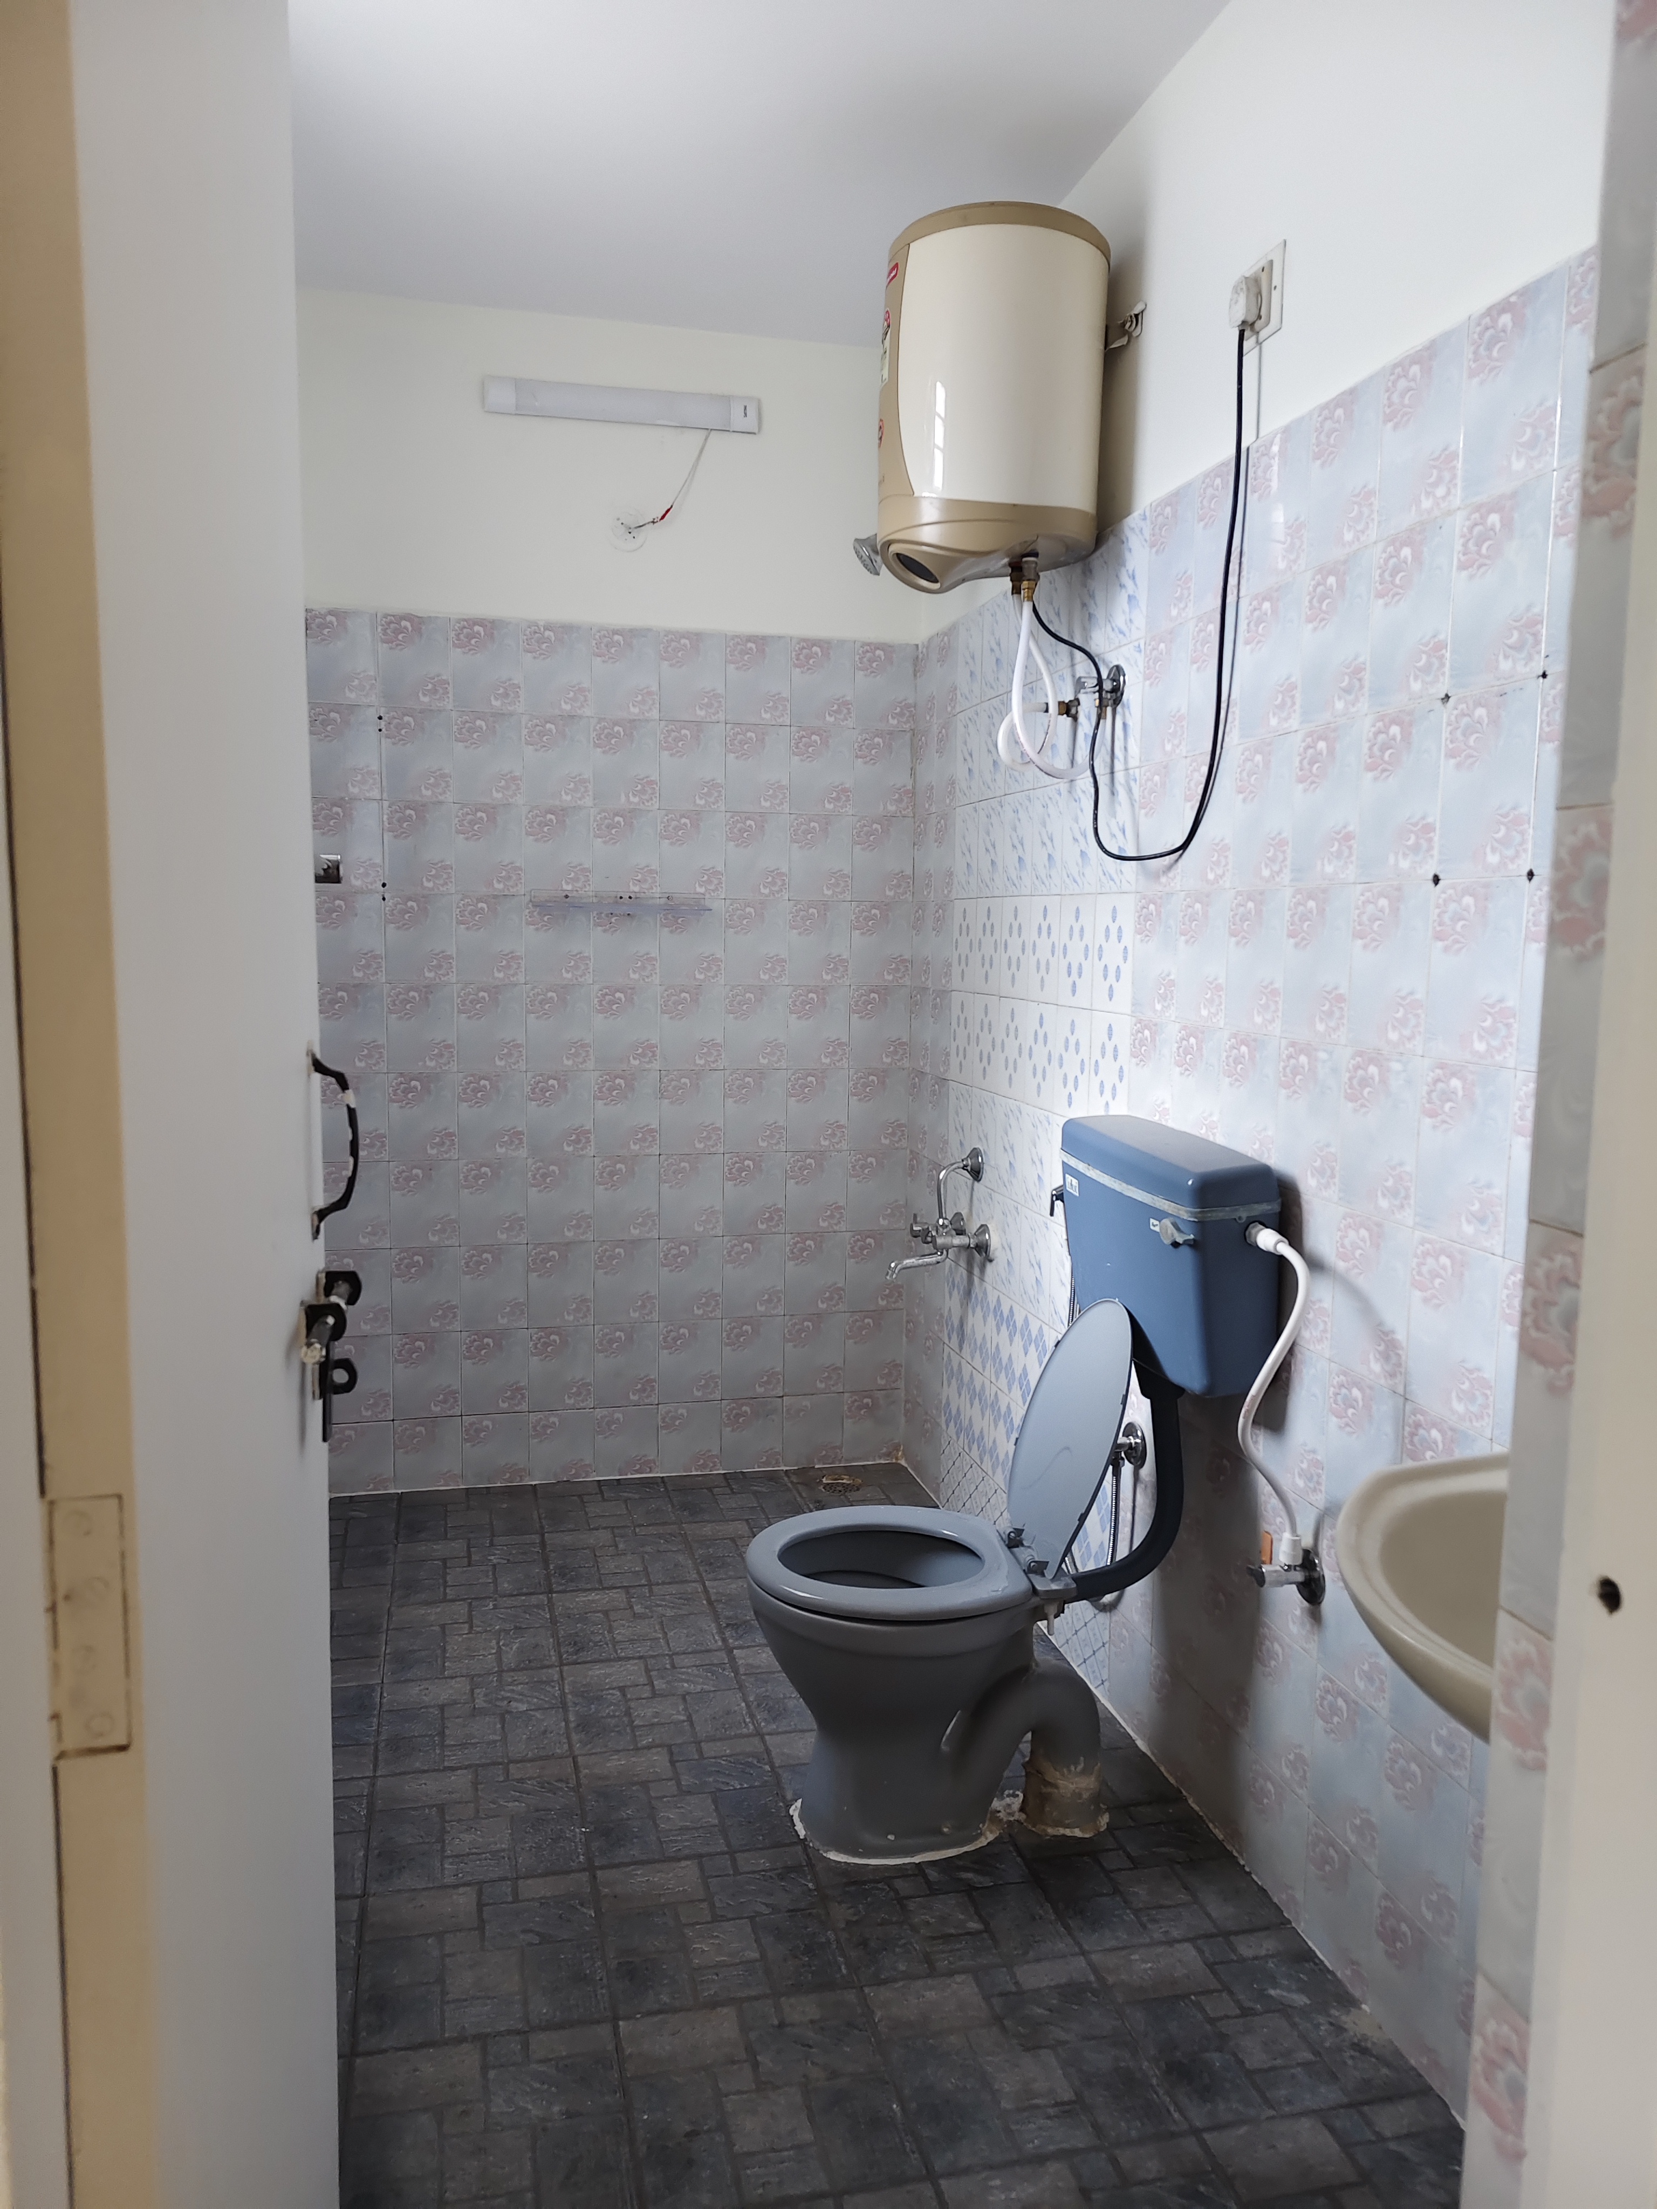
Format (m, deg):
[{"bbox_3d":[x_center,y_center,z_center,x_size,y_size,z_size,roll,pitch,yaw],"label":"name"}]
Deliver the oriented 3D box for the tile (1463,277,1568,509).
[{"bbox_3d":[0.712,-0.740,1.590,0.010,0.200,0.152,-1,7,-14],"label":"tile"}]

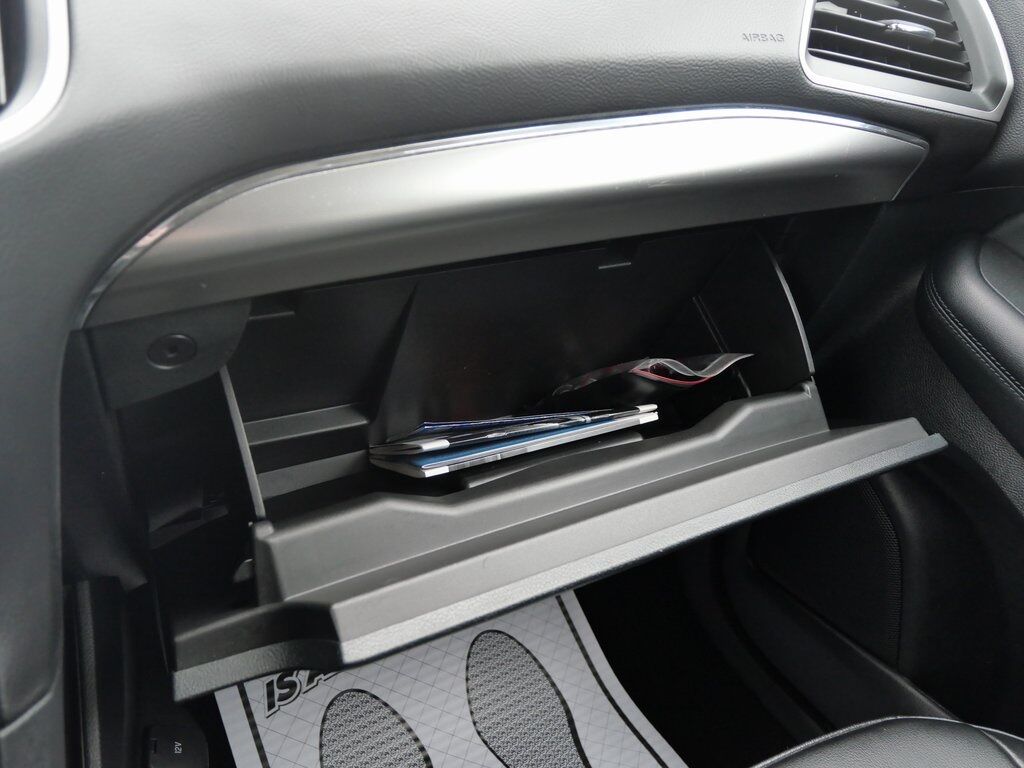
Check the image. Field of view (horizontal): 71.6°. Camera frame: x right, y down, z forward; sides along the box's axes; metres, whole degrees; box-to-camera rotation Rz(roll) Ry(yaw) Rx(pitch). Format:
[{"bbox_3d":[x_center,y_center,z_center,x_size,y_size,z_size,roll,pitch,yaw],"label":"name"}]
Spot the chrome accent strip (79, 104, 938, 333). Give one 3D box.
[{"bbox_3d":[0.048,-0.120,0.418,0.555,0.073,0.051,-12,31,-21],"label":"chrome accent strip"}]

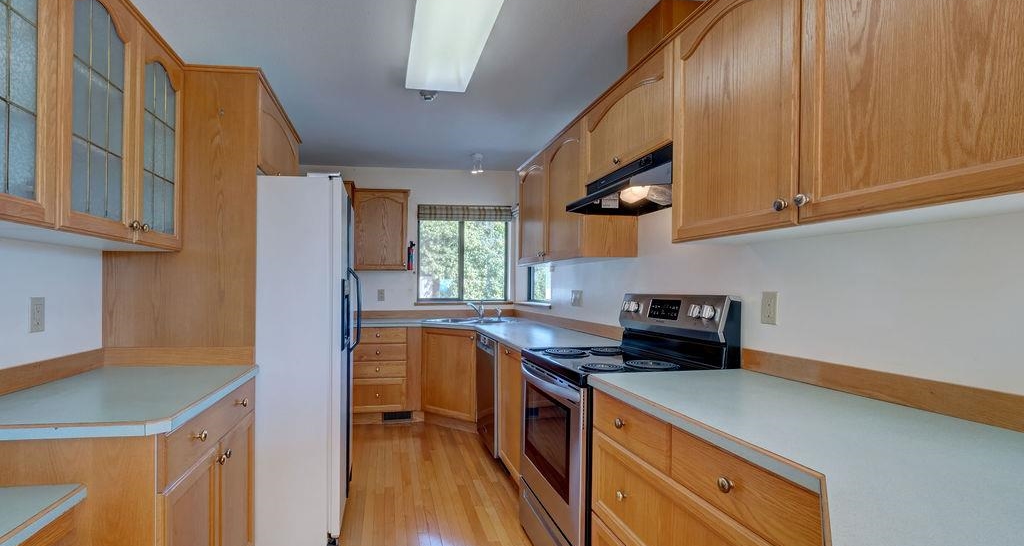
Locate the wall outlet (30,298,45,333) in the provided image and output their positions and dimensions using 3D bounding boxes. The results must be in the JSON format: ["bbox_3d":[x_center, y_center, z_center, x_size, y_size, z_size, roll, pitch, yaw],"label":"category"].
[{"bbox_3d":[-1.706,0.151,1.498,0.012,0.126,0.068,0,-2,-16],"label":"wall outlet"}]

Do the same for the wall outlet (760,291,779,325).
[{"bbox_3d":[0.983,0.137,1.590,0.012,0.127,0.072,0,-2,-16],"label":"wall outlet"}]

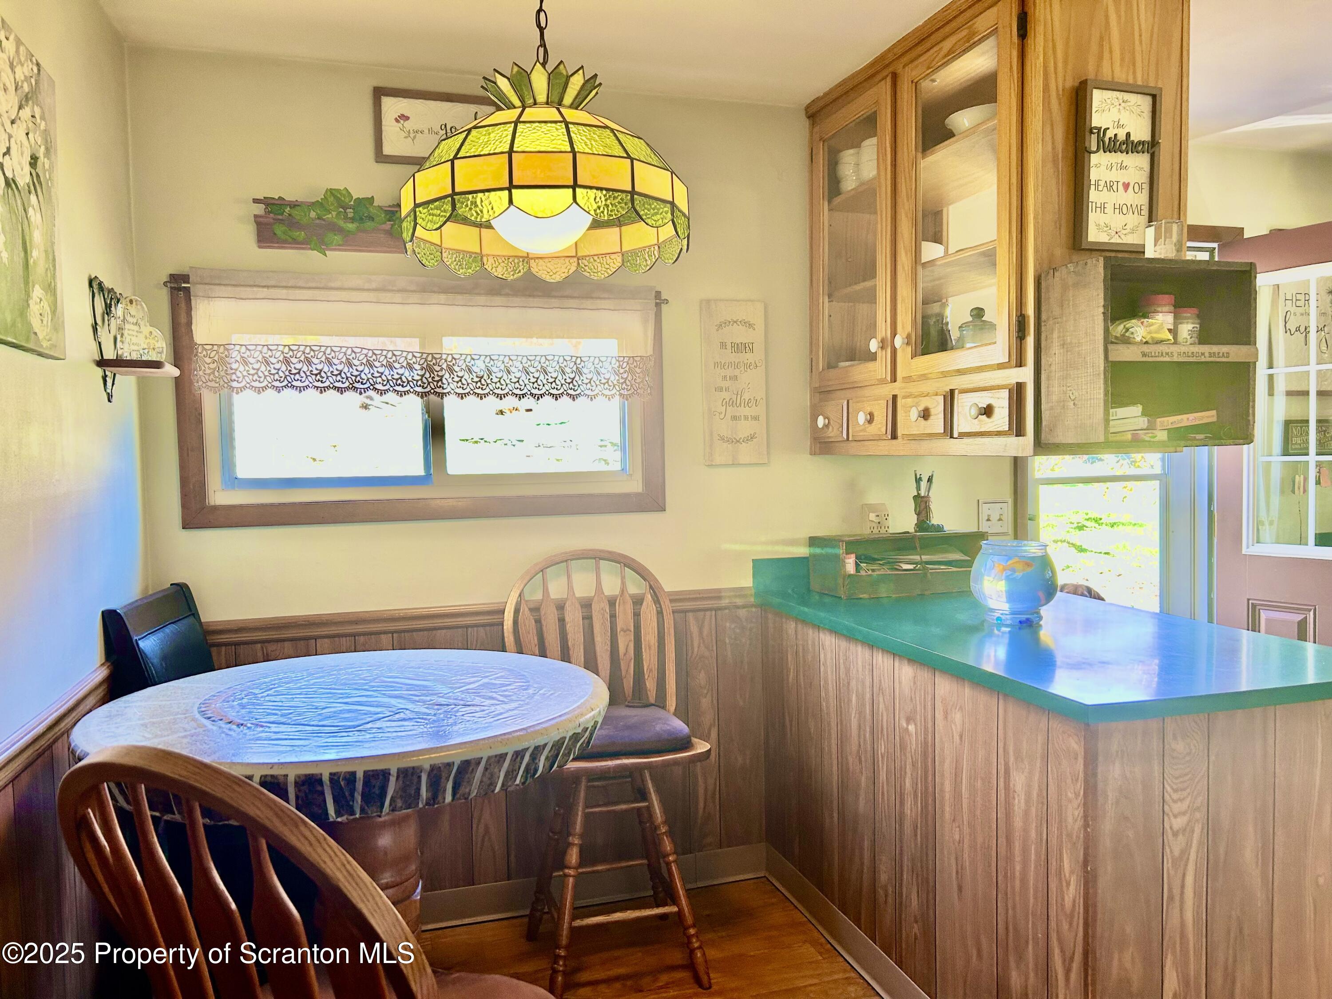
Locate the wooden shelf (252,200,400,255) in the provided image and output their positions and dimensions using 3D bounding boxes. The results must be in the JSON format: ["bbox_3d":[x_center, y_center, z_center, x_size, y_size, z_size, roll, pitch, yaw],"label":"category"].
[{"bbox_3d":[-0.674,-0.728,2.722,0.820,0.117,0.110,-2,3,-18],"label":"wooden shelf"}]

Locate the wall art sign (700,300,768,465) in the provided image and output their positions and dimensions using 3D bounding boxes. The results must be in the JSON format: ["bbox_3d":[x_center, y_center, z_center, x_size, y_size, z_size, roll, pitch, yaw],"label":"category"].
[{"bbox_3d":[0.213,-0.357,3.074,0.207,0.498,0.018,-2,3,-18],"label":"wall art sign"}]

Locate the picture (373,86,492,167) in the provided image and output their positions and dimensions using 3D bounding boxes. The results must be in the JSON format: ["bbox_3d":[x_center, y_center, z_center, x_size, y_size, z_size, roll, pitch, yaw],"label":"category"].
[{"bbox_3d":[-0.625,-1.016,2.770,0.347,0.206,0.022,-2,3,-18],"label":"picture"}]

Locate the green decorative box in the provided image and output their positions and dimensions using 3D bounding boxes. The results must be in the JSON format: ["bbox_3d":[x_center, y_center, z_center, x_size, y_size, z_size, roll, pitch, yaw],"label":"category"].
[{"bbox_3d":[0.721,0.195,3.098,0.505,0.172,0.207,-2,3,-19],"label":"green decorative box"}]

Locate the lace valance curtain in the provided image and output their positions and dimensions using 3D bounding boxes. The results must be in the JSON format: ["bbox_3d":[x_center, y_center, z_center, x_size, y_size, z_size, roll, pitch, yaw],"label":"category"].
[{"bbox_3d":[-0.620,-0.438,2.737,1.235,0.325,0.070,-2,3,-18],"label":"lace valance curtain"}]

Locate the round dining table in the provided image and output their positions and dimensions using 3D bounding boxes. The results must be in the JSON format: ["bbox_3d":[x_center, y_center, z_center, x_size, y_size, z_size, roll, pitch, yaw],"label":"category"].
[{"bbox_3d":[-0.565,0.825,1.882,0.930,0.907,0.930,-1,3,0],"label":"round dining table"}]

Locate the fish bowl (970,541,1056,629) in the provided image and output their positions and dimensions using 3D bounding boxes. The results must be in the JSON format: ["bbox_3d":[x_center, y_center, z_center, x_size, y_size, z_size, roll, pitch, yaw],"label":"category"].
[{"bbox_3d":[0.878,0.208,2.522,0.210,0.197,0.210,-1,3,0],"label":"fish bowl"}]

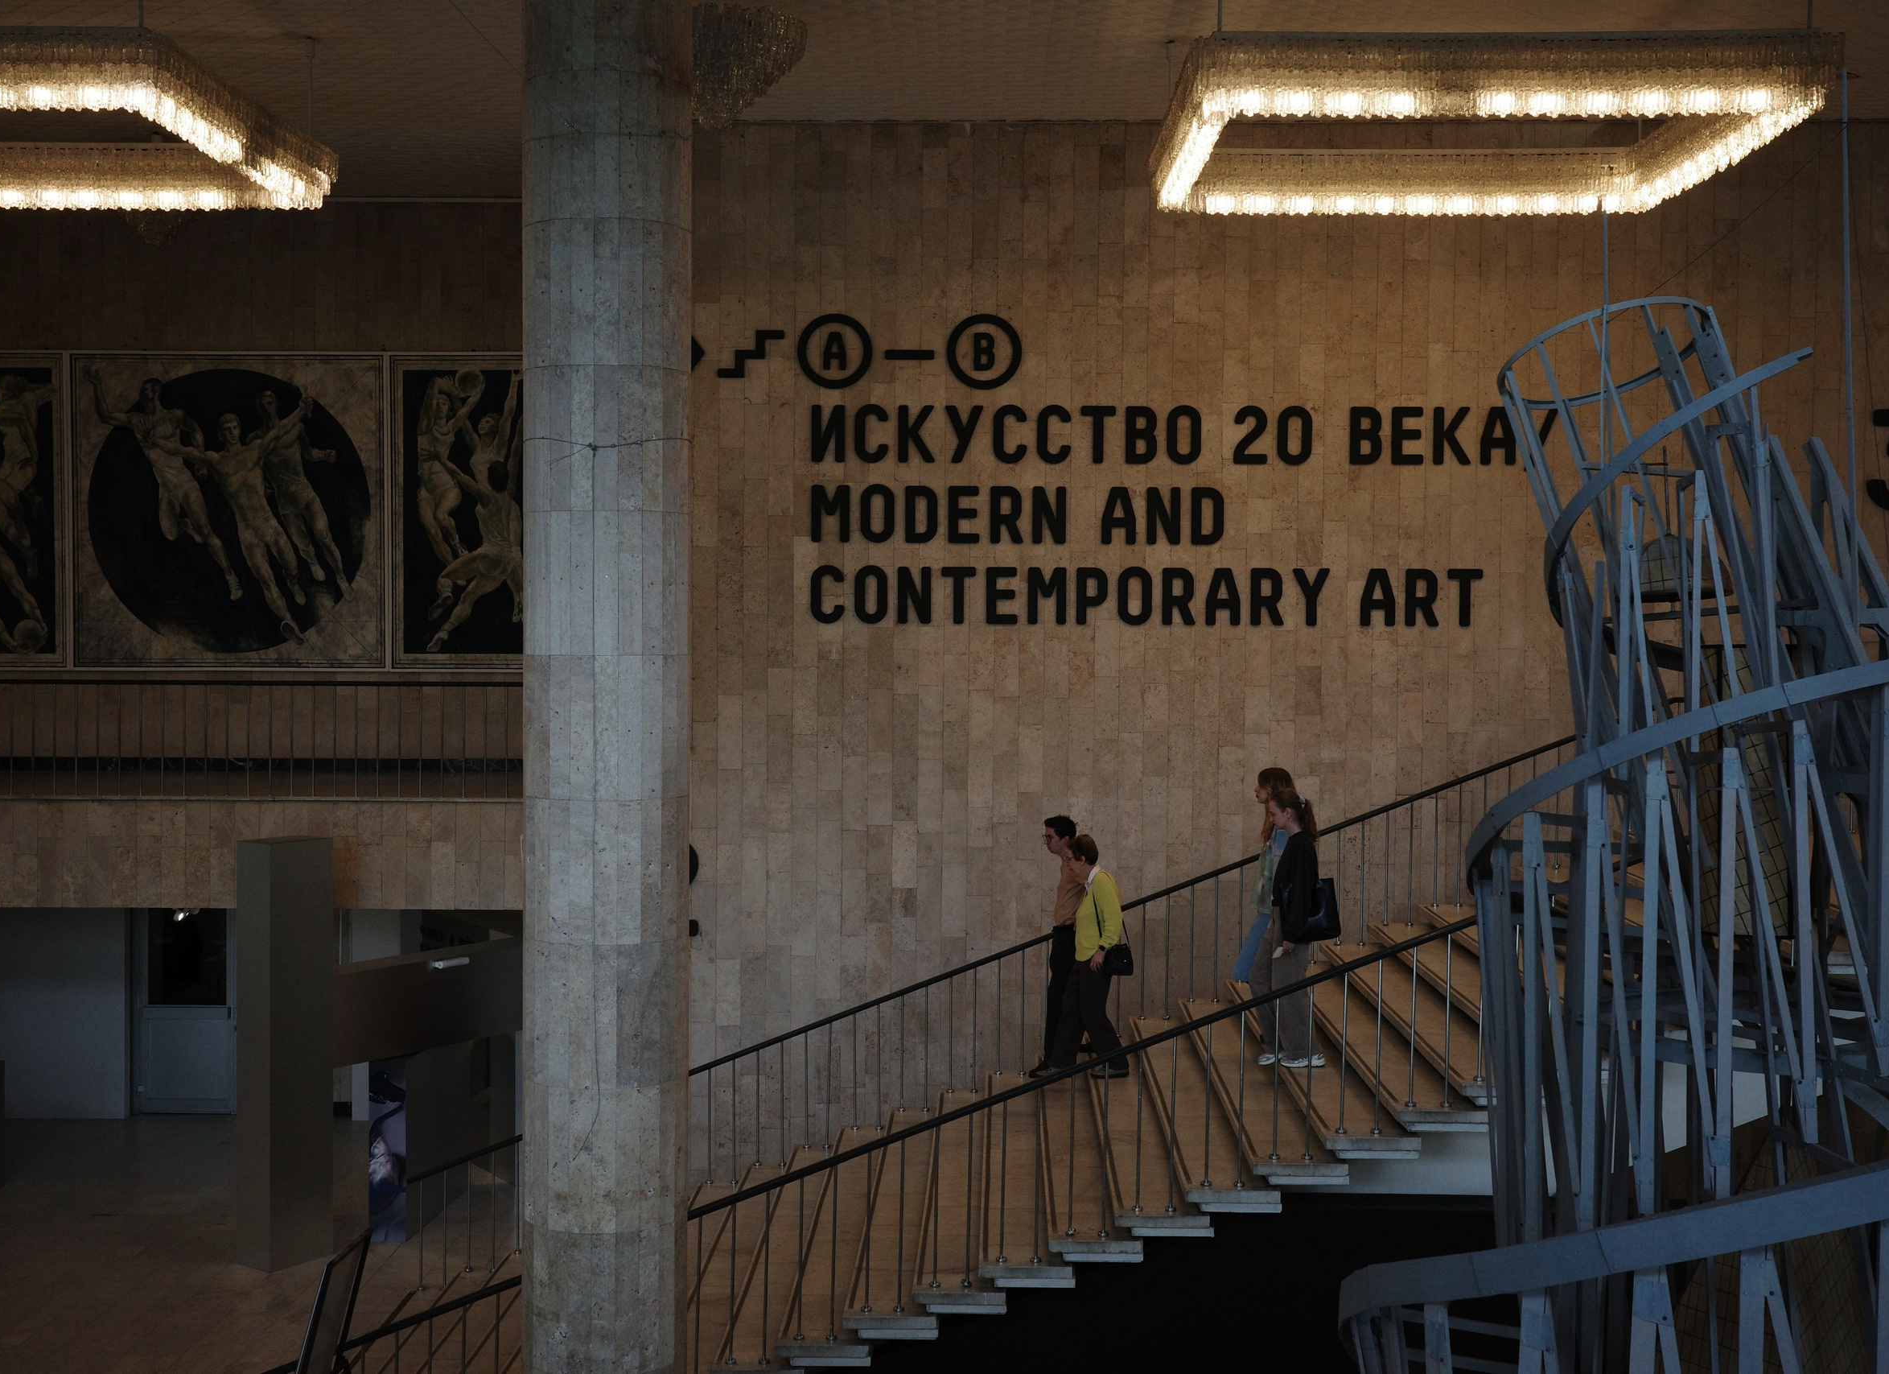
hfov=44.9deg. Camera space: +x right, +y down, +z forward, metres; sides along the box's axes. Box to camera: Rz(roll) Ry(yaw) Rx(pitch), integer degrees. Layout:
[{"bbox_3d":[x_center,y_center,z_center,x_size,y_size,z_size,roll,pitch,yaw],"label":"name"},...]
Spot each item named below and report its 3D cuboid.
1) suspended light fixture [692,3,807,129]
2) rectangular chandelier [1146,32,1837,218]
[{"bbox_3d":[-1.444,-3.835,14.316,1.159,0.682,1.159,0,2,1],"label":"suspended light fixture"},{"bbox_3d":[3.187,-3.434,14.216,3.537,0.472,3.465,0,2,1],"label":"rectangular chandelier"}]

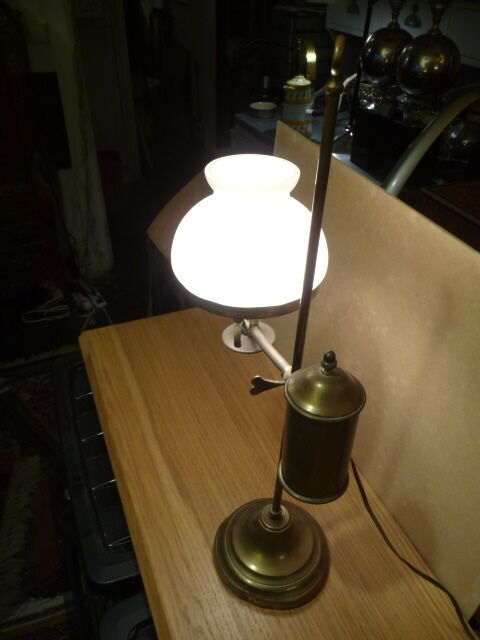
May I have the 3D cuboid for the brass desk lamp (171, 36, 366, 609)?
[{"bbox_3d":[0.032,0.036,0.566,0.168,0.631,0.293,-13,41,-19],"label":"brass desk lamp"}]

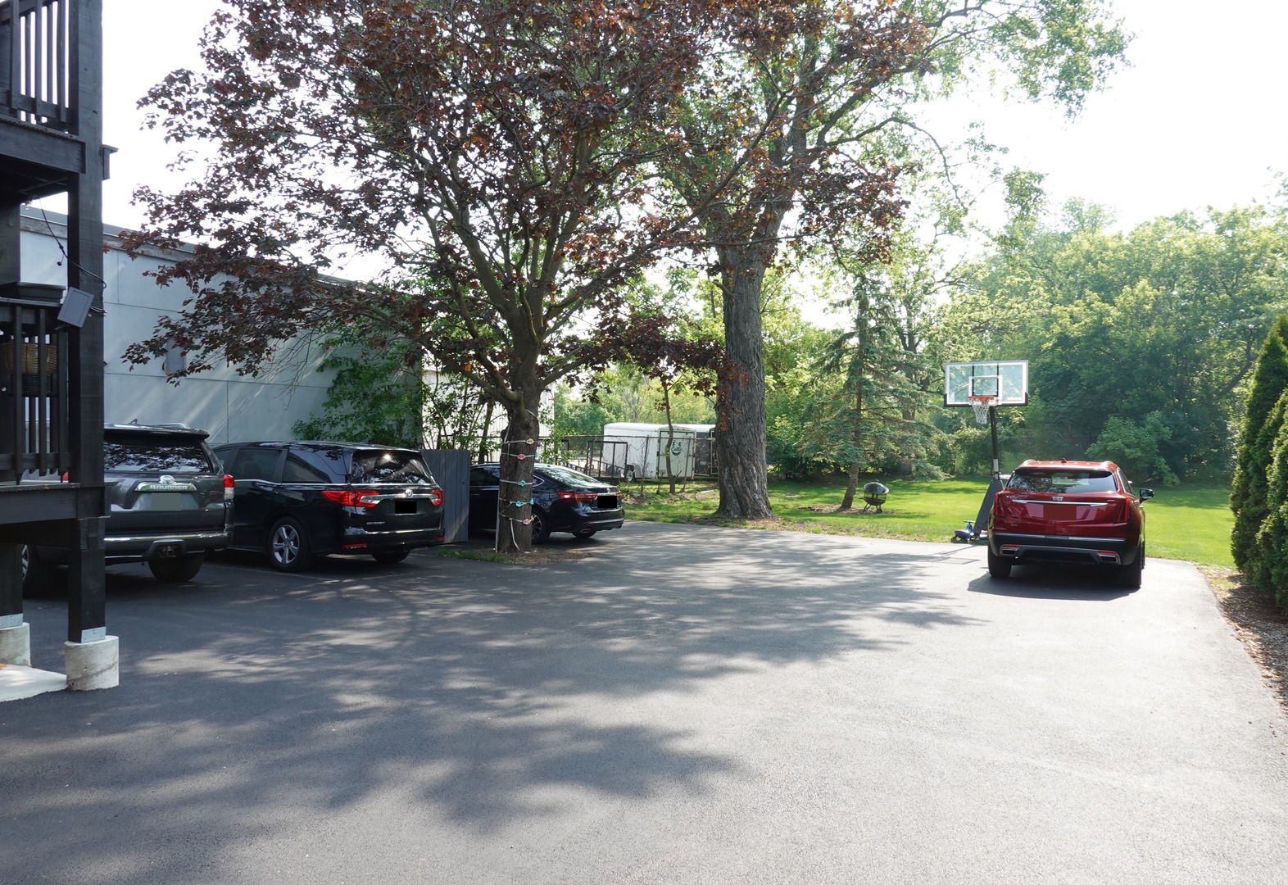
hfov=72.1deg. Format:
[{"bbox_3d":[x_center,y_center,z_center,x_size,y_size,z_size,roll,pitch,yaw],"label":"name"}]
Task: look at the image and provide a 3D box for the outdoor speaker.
[{"bbox_3d":[-3.490,-0.828,5.441,0.140,0.207,0.060,21,-8,-34],"label":"outdoor speaker"}]

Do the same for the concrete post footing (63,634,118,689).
[{"bbox_3d":[-3.479,1.385,5.580,0.292,0.285,0.292,0,-1,30],"label":"concrete post footing"}]

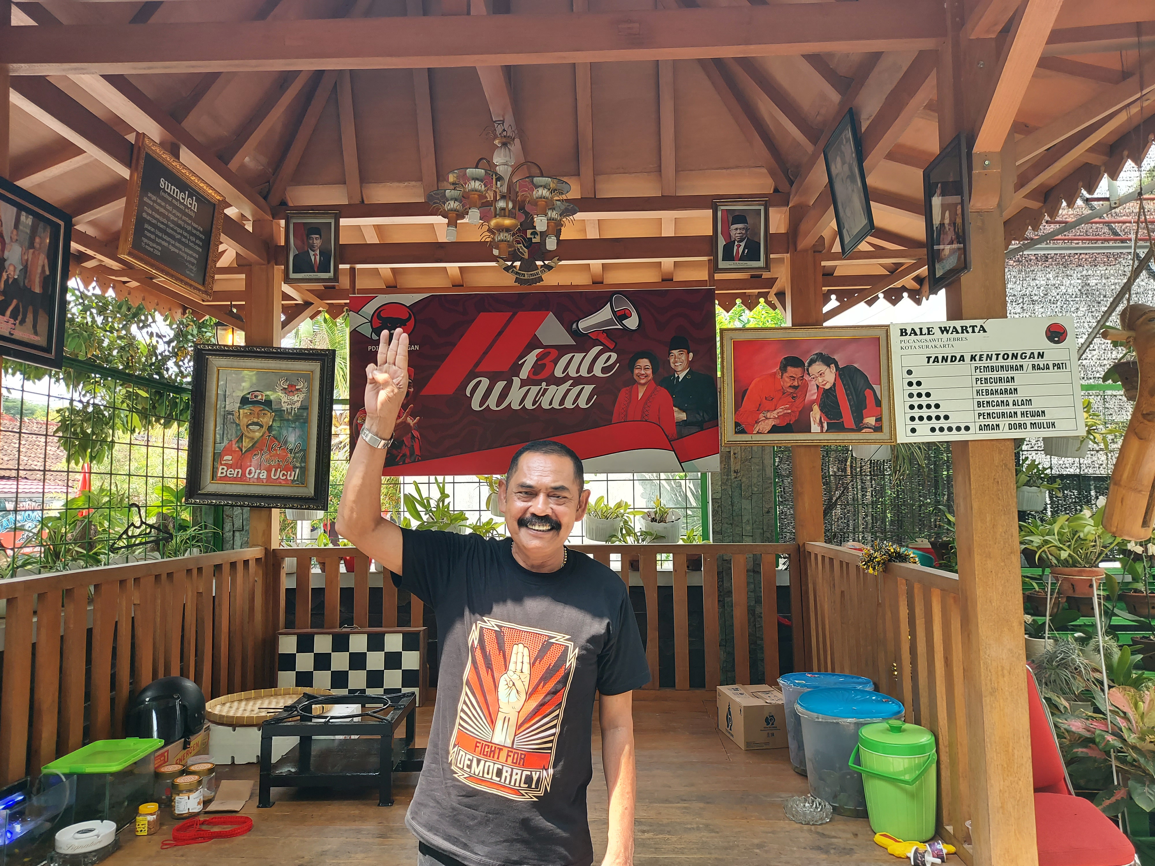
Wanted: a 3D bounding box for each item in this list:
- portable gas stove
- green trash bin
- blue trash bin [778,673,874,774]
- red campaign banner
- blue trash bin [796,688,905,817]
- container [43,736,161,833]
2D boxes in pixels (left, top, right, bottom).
[{"bbox_3d":[-0.846,1.114,2.998,0.465,0.280,0.460,-1,-5,0],"label":"portable gas stove"},{"bbox_3d":[0.966,1.035,2.514,0.225,0.317,0.230,-1,-5,2],"label":"green trash bin"},{"bbox_3d":[0.938,1.087,3.134,0.347,0.315,0.347,-1,-5,2],"label":"blue trash bin"},{"bbox_3d":[-0.231,-0.263,4.318,1.910,0.953,0.025,-1,-5,2],"label":"red campaign banner"},{"bbox_3d":[0.901,1.053,2.754,0.350,0.320,0.350,-1,-5,2],"label":"blue trash bin"},{"bbox_3d":[-1.492,1.124,2.647,0.235,0.220,0.300,-1,-5,2],"label":"container"}]

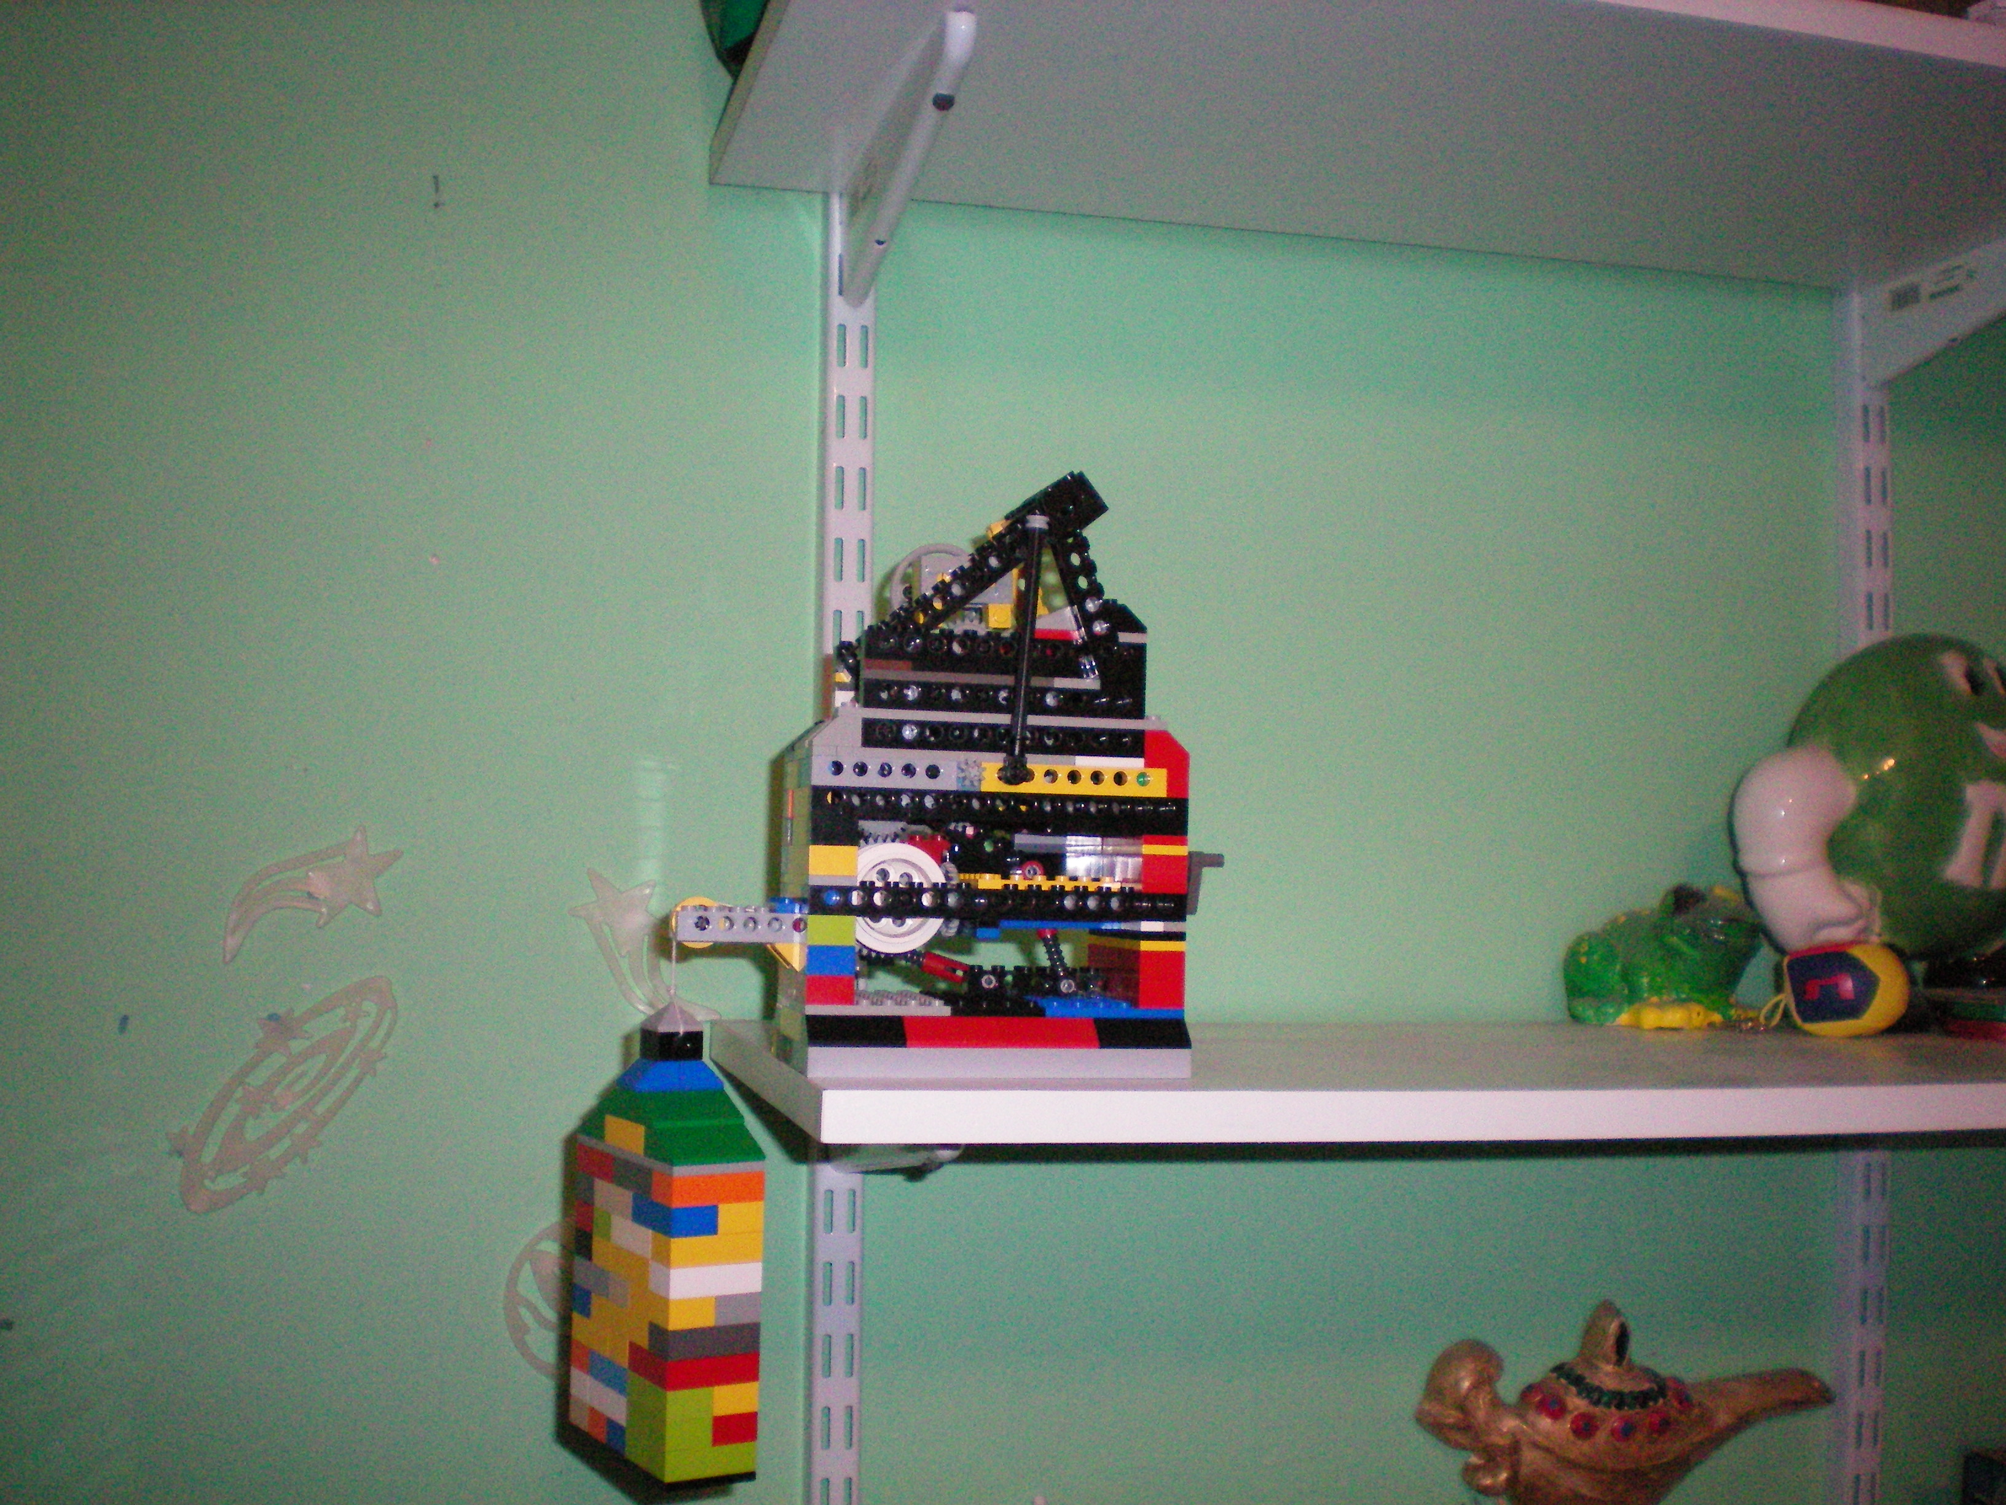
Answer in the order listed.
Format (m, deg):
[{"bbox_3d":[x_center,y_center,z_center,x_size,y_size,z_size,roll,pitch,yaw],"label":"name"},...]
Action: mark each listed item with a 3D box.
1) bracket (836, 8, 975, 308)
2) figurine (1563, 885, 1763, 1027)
[{"bbox_3d":[-0.040,-0.227,0.870,0.011,0.054,0.222,2,-3,-13],"label":"bracket"},{"bbox_3d":[0.305,0.094,1.016,0.086,0.066,0.062,-1,-4,40],"label":"figurine"}]

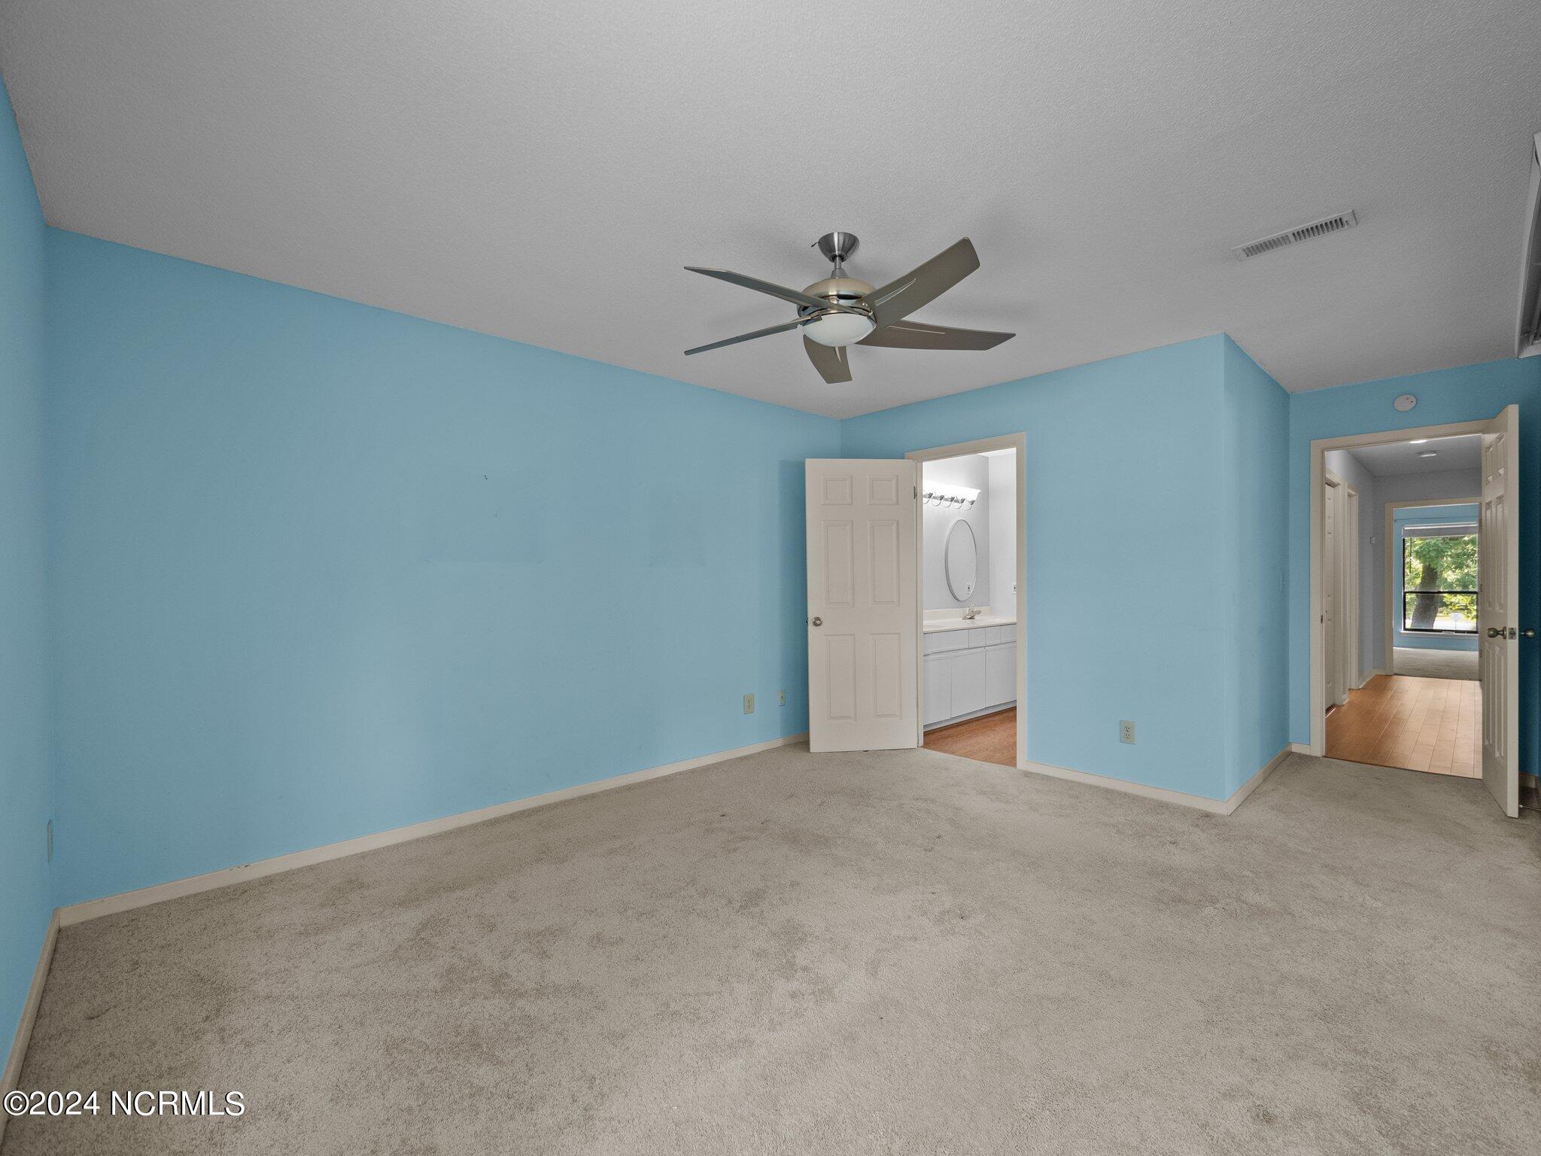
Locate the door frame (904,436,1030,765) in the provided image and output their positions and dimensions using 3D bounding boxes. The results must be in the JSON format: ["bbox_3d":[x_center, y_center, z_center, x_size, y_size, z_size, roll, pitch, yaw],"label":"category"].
[{"bbox_3d":[1.332,0.137,4.230,0.140,2.095,0.897,0,0,-42],"label":"door frame"}]

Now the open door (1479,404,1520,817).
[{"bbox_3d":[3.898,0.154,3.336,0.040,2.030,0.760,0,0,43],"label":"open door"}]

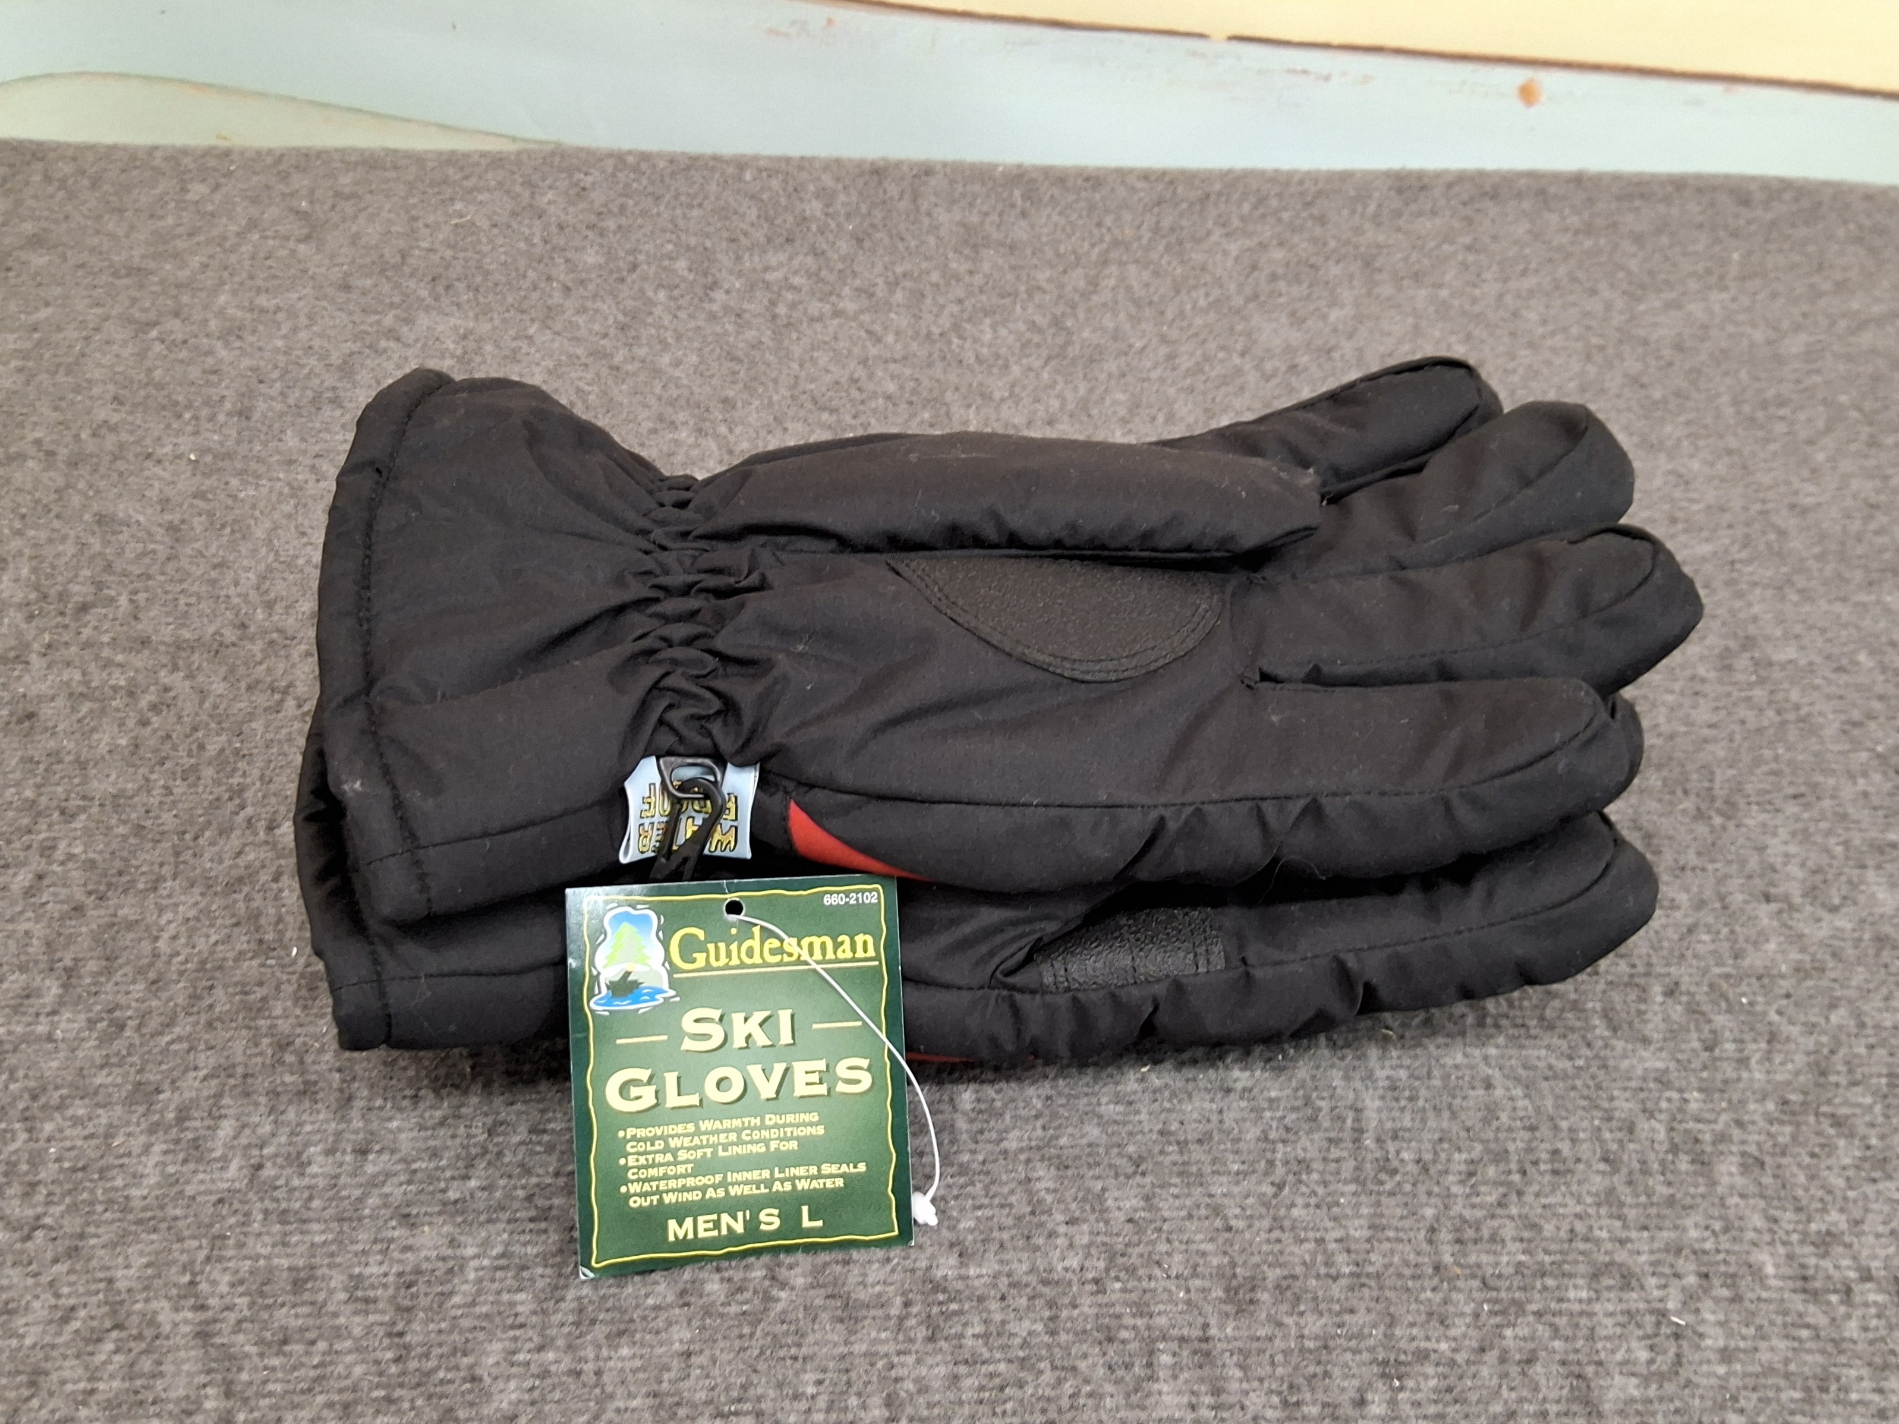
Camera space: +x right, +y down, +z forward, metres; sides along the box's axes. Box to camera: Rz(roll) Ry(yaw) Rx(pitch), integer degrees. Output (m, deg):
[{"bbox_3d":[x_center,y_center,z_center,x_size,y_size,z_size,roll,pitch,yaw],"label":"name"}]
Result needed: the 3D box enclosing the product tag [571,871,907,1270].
[{"bbox_3d":[-0.040,0.069,0.261,0.064,0.002,0.072,-1,88,-8],"label":"product tag"}]

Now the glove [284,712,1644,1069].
[{"bbox_3d":[0.008,0.005,0.311,0.285,0.042,0.140,0,51,0],"label":"glove"}]

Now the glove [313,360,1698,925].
[{"bbox_3d":[0.015,-0.025,0.294,0.288,0.048,0.142,0,51,0],"label":"glove"}]

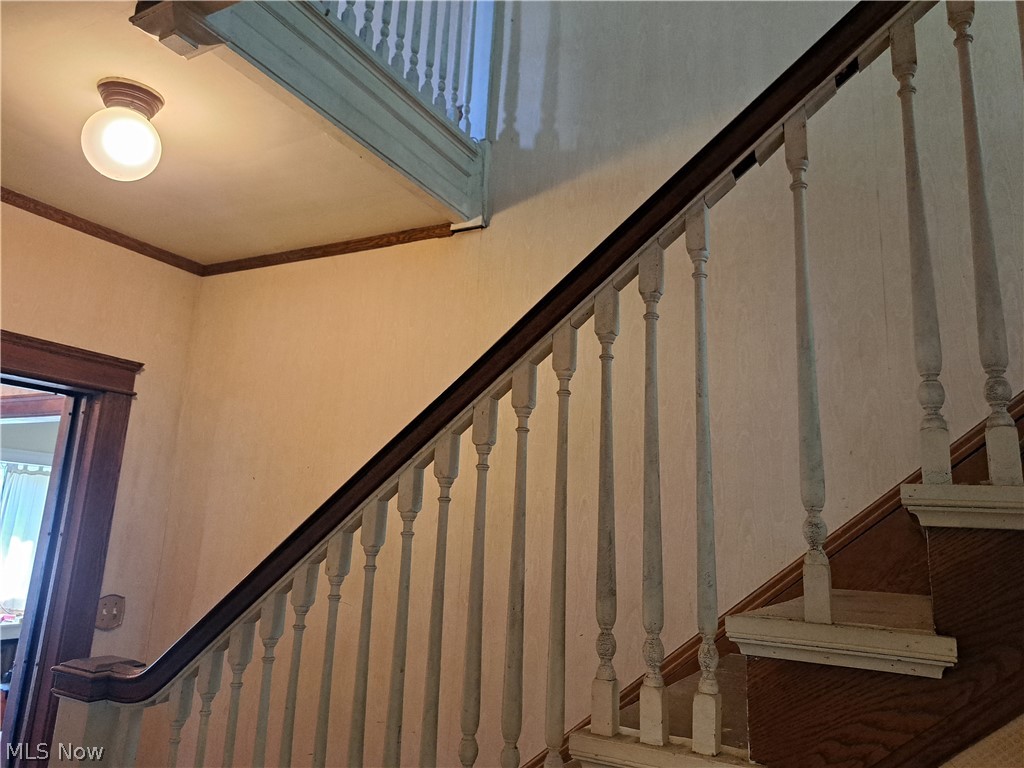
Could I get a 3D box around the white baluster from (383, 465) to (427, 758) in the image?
[{"bbox_3d":[-0.226,0.599,1.410,0.037,0.864,0.037,-4,-13,28],"label":"white baluster"}]

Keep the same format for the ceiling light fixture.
[{"bbox_3d":[-1.023,-0.653,1.875,0.185,0.238,0.185,-4,-13,28],"label":"ceiling light fixture"}]

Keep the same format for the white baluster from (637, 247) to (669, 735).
[{"bbox_3d":[0.245,0.166,1.246,0.037,0.853,0.037,-4,-13,28],"label":"white baluster"}]

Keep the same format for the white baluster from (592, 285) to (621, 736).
[{"bbox_3d":[0.169,0.203,1.280,0.037,0.787,0.037,-4,-13,28],"label":"white baluster"}]

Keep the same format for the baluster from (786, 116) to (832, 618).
[{"bbox_3d":[0.483,-0.050,1.163,0.037,0.841,0.037,-4,-13,28],"label":"baluster"}]

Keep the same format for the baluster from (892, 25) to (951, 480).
[{"bbox_3d":[0.639,-0.224,1.115,0.037,0.761,0.037,-4,-13,28],"label":"baluster"}]

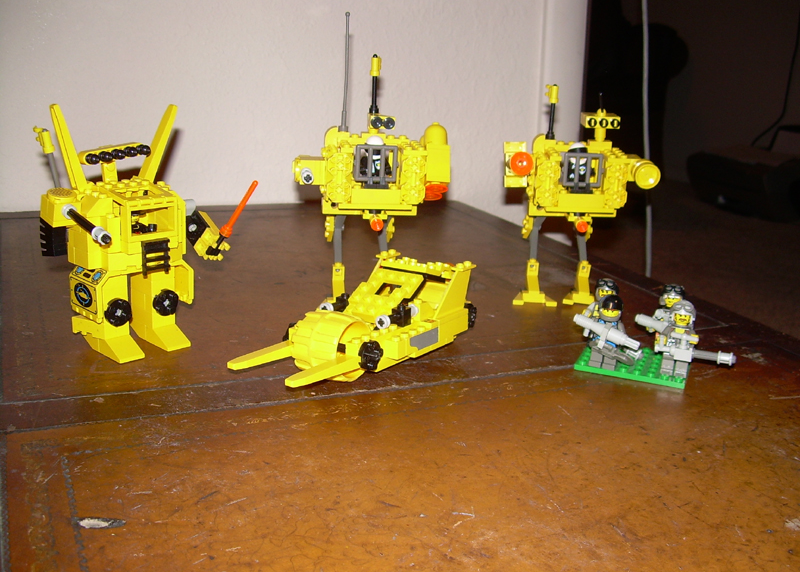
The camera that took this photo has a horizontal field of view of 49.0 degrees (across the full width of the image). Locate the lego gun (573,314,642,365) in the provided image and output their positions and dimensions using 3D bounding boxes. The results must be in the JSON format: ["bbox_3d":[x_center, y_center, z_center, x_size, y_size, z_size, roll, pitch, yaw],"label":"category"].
[{"bbox_3d":[0.119,0.029,0.506,0.042,0.018,0.012,23,23,17],"label":"lego gun"}]

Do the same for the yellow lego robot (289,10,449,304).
[{"bbox_3d":[-0.018,-0.076,0.586,0.104,0.201,0.090,1,17,-4],"label":"yellow lego robot"}]

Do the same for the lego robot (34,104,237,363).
[{"bbox_3d":[-0.155,-0.035,0.530,0.122,0.147,0.080,-14,23,-42],"label":"lego robot"}]

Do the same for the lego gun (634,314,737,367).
[{"bbox_3d":[0.163,0.033,0.498,0.053,0.021,0.012,9,18,22],"label":"lego gun"}]

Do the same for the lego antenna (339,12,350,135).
[{"bbox_3d":[-0.036,-0.139,0.575,0.007,0.076,0.007,2,17,-4],"label":"lego antenna"}]

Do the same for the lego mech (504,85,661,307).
[{"bbox_3d":[0.122,-0.062,0.626,0.101,0.158,0.092,1,17,-2],"label":"lego mech"}]

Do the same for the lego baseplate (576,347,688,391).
[{"bbox_3d":[0.144,0.047,0.536,0.064,0.005,0.048,9,18,22],"label":"lego baseplate"}]

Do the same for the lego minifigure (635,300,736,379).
[{"bbox_3d":[0.165,0.033,0.503,0.052,0.046,0.022,9,18,22],"label":"lego minifigure"}]

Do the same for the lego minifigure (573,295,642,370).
[{"bbox_3d":[0.122,0.029,0.512,0.039,0.045,0.021,9,18,22],"label":"lego minifigure"}]

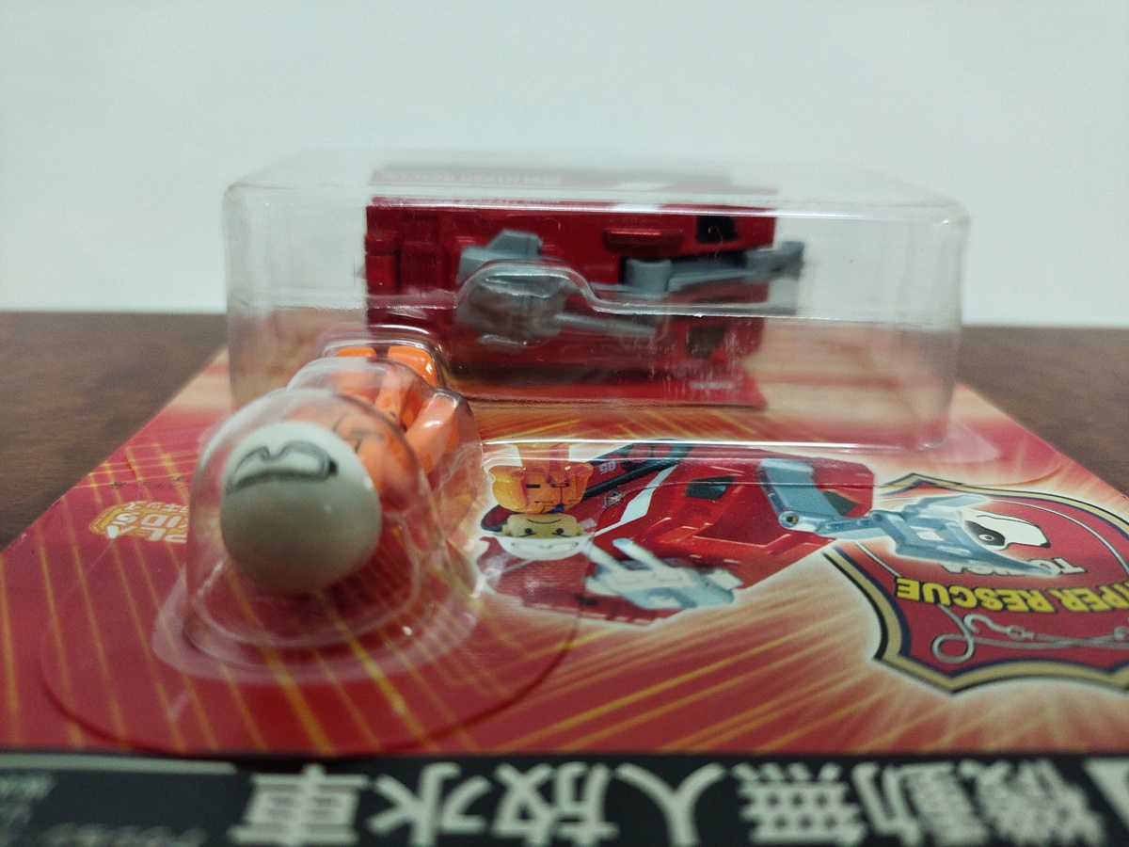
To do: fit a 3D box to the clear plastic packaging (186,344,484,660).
[{"bbox_3d":[-0.028,0.003,0.113,0.034,0.023,0.058,1,22,-4],"label":"clear plastic packaging"}]

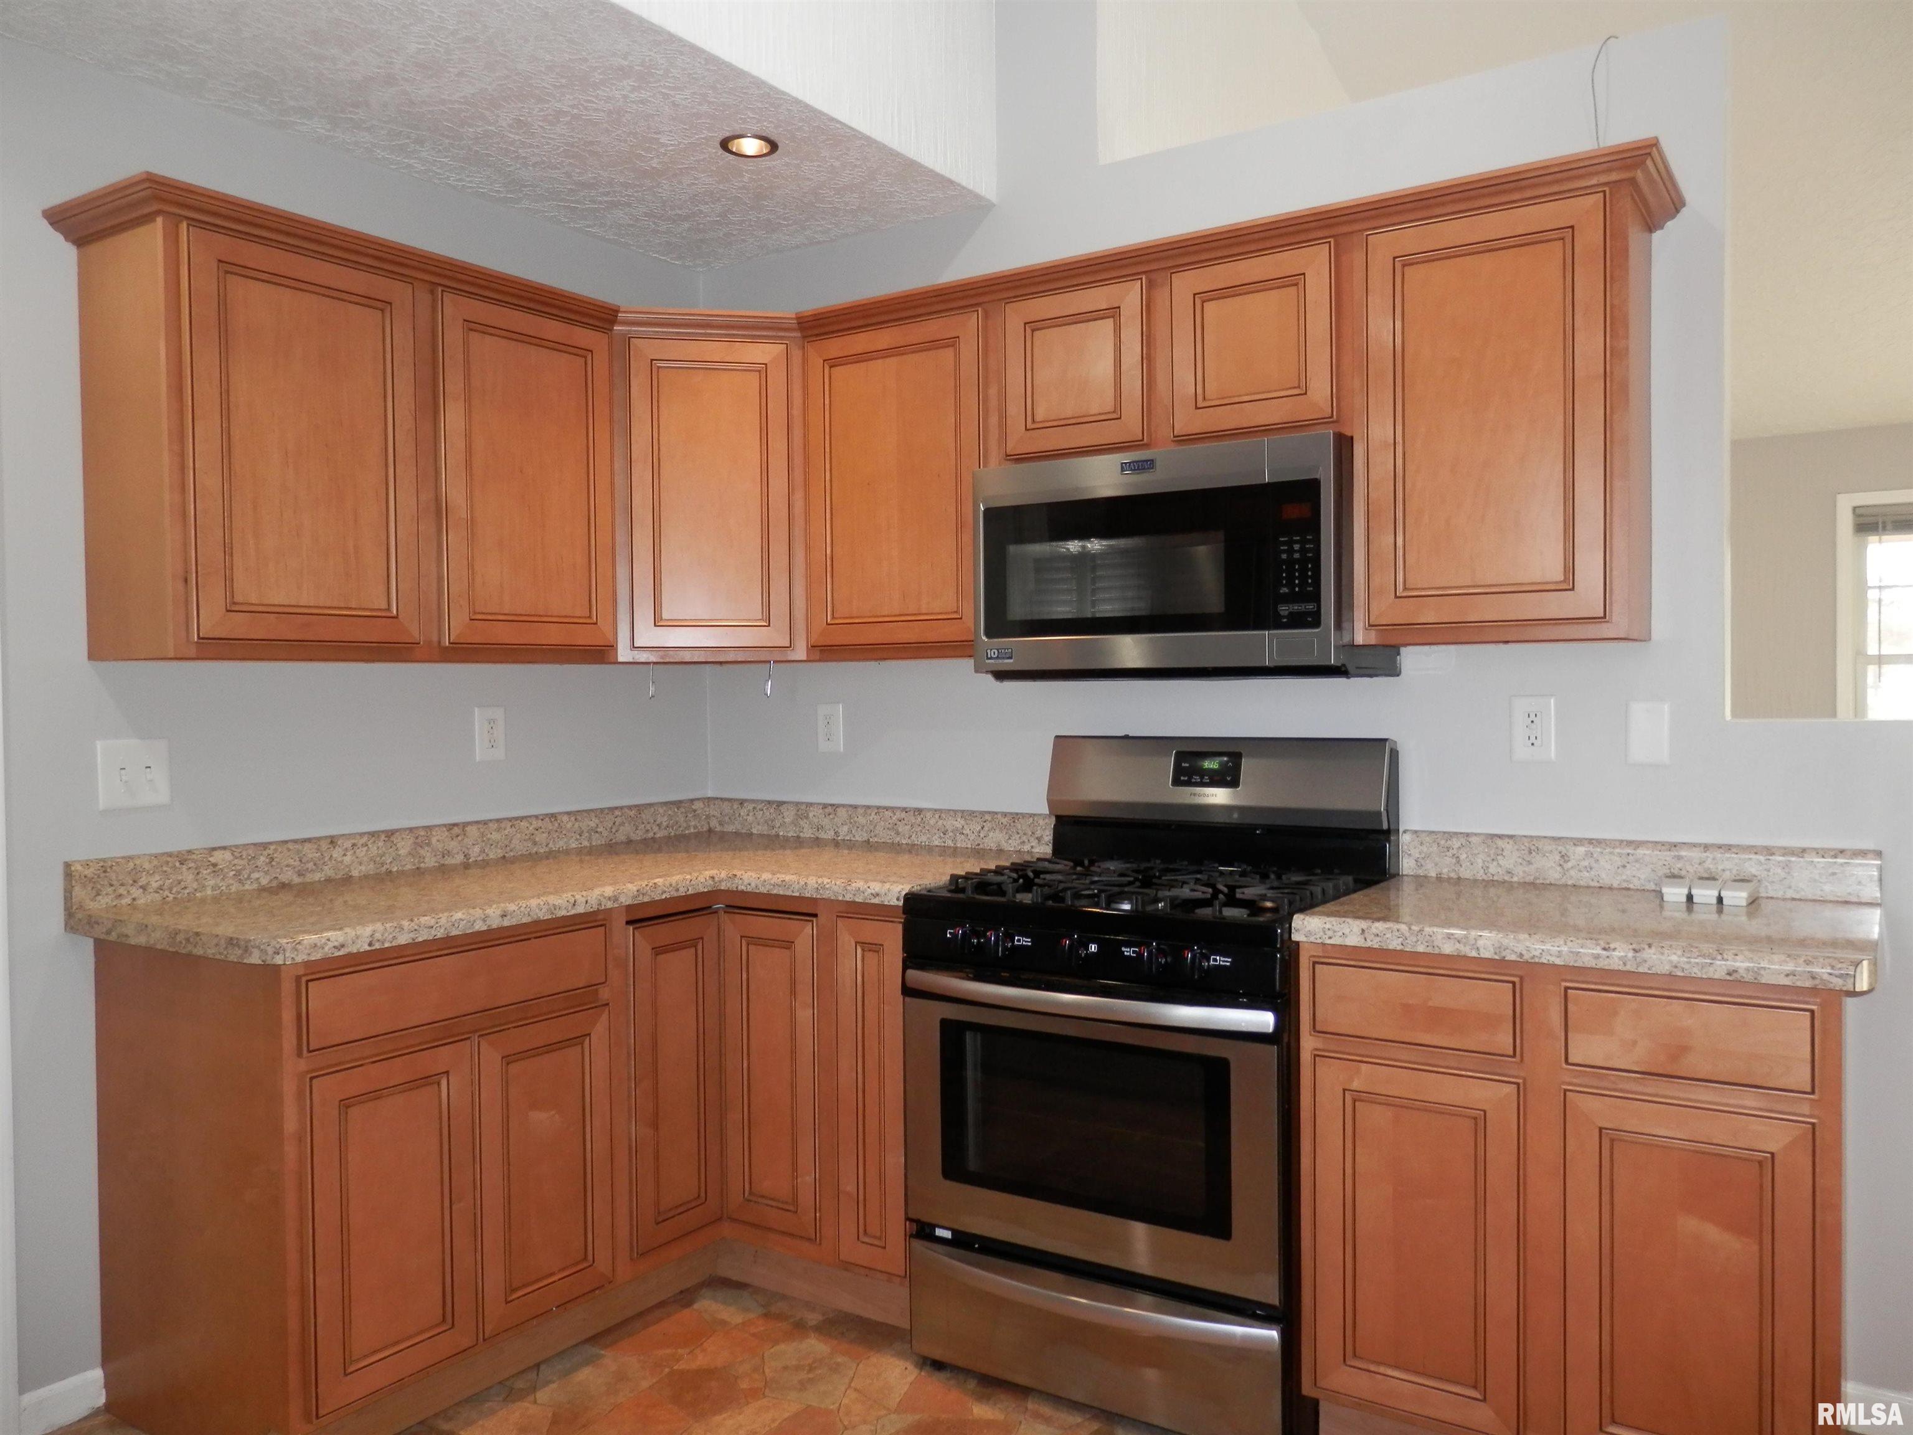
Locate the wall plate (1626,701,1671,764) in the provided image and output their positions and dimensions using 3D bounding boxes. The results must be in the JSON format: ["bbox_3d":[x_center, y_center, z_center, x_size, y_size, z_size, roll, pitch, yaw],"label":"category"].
[{"bbox_3d":[1.269,0.029,2.532,0.071,0.115,0.007,0,1,34],"label":"wall plate"}]

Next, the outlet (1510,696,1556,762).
[{"bbox_3d":[1.102,0.022,2.643,0.079,0.125,0.008,0,1,34],"label":"outlet"}]

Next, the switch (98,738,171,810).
[{"bbox_3d":[-1.532,0.105,2.579,0.012,0.124,0.125,0,1,34],"label":"switch"}]

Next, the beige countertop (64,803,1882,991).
[{"bbox_3d":[-0.017,0.307,2.414,2.713,0.129,1.644,0,1,34],"label":"beige countertop"}]

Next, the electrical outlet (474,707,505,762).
[{"bbox_3d":[-1.092,0.040,3.240,0.008,0.124,0.079,0,1,34],"label":"electrical outlet"}]

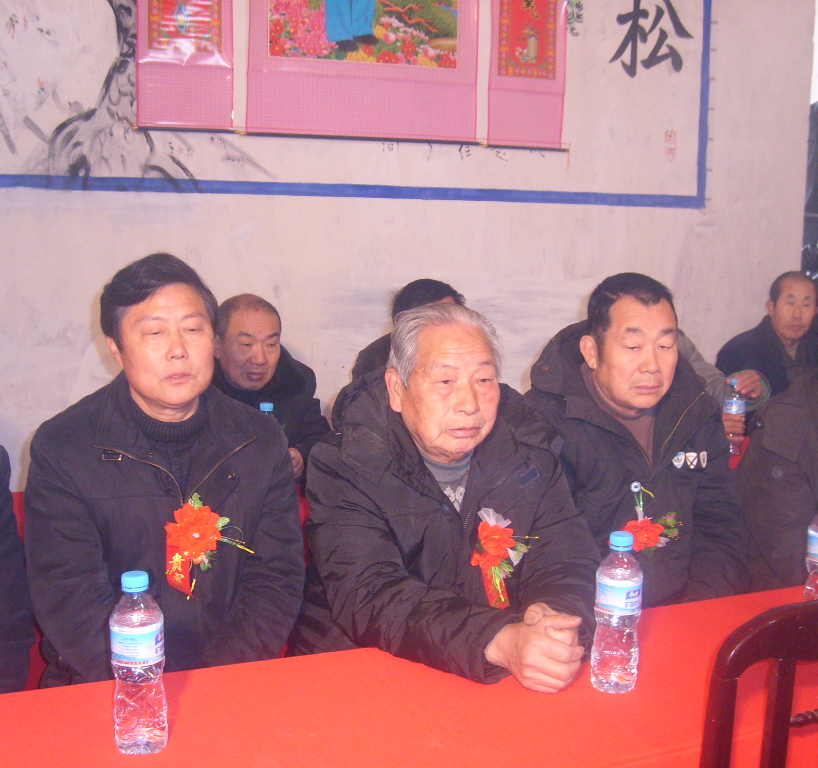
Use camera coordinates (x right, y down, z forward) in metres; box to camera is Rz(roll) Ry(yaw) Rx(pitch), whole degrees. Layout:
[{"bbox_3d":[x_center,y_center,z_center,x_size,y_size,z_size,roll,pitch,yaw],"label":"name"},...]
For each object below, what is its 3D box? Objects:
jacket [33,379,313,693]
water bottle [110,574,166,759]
[{"bbox_3d":[-0.385,0.310,1.668,0.480,0.670,0.370,-2,7,-19],"label":"jacket"},{"bbox_3d":[-0.321,0.331,1.240,0.065,0.219,0.065,0,7,0],"label":"water bottle"}]

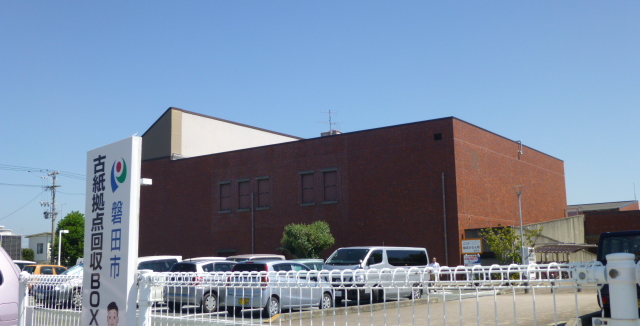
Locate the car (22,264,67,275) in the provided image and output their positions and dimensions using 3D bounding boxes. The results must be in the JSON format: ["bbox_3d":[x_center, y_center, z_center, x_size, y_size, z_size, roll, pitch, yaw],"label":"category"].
[{"bbox_3d":[-13.425,6.149,34.712,1.680,1.530,3.750,-7,-11,35],"label":"car"}]

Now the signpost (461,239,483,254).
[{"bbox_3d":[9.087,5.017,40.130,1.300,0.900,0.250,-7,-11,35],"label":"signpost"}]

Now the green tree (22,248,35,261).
[{"bbox_3d":[-24.924,8.993,57.025,1.100,3.200,1.100,3,-9,-23],"label":"green tree"}]

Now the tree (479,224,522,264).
[{"bbox_3d":[10.328,5.282,38.040,2.500,3.400,2.400,-3,-9,15],"label":"tree"}]

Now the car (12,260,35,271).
[{"bbox_3d":[-17.652,6.557,37.424,1.660,1.850,4.100,-7,-11,35],"label":"car"}]

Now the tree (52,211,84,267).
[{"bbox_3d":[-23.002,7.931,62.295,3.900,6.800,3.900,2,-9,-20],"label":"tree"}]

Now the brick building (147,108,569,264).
[{"bbox_3d":[2.789,3.525,72.119,38.500,17.400,29.000,-7,-11,35],"label":"brick building"}]

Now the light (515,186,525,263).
[{"bbox_3d":[10.144,3.763,33.668,0.480,5.100,0.480,-4,-9,16],"label":"light"}]

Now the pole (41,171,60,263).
[{"bbox_3d":[-26.858,6.442,66.625,1.900,11.100,1.200,2,-9,-22],"label":"pole"}]

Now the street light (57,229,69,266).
[{"bbox_3d":[-18.246,6.843,47.100,0.650,4.200,0.300,-1,-9,0],"label":"street light"}]

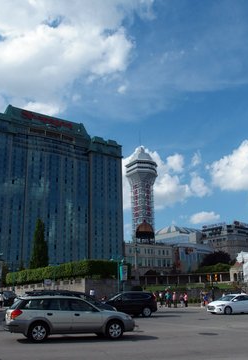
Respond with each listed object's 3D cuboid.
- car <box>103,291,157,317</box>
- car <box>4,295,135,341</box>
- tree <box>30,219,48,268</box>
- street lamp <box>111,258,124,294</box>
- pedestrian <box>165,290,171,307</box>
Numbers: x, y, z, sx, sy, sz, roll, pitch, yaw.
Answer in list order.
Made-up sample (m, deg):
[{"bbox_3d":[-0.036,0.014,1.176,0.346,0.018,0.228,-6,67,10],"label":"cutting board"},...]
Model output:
[{"bbox_3d":[0.069,8.539,26.669,4.530,1.680,1.820,6,-17,-22],"label":"car"},{"bbox_3d":[-1.966,5.216,14.748,4.790,1.560,1.770,3,-17,-14],"label":"car"},{"bbox_3d":[-14.761,11.964,68.432,2.900,10.300,2.900,-1,-16,0],"label":"tree"},{"bbox_3d":[-0.844,13.265,51.848,1.750,6.100,0.450,-1,-16,0],"label":"street lamp"},{"bbox_3d":[4.448,12.078,39.536,0.520,1.700,0.360,-1,-16,0],"label":"pedestrian"}]

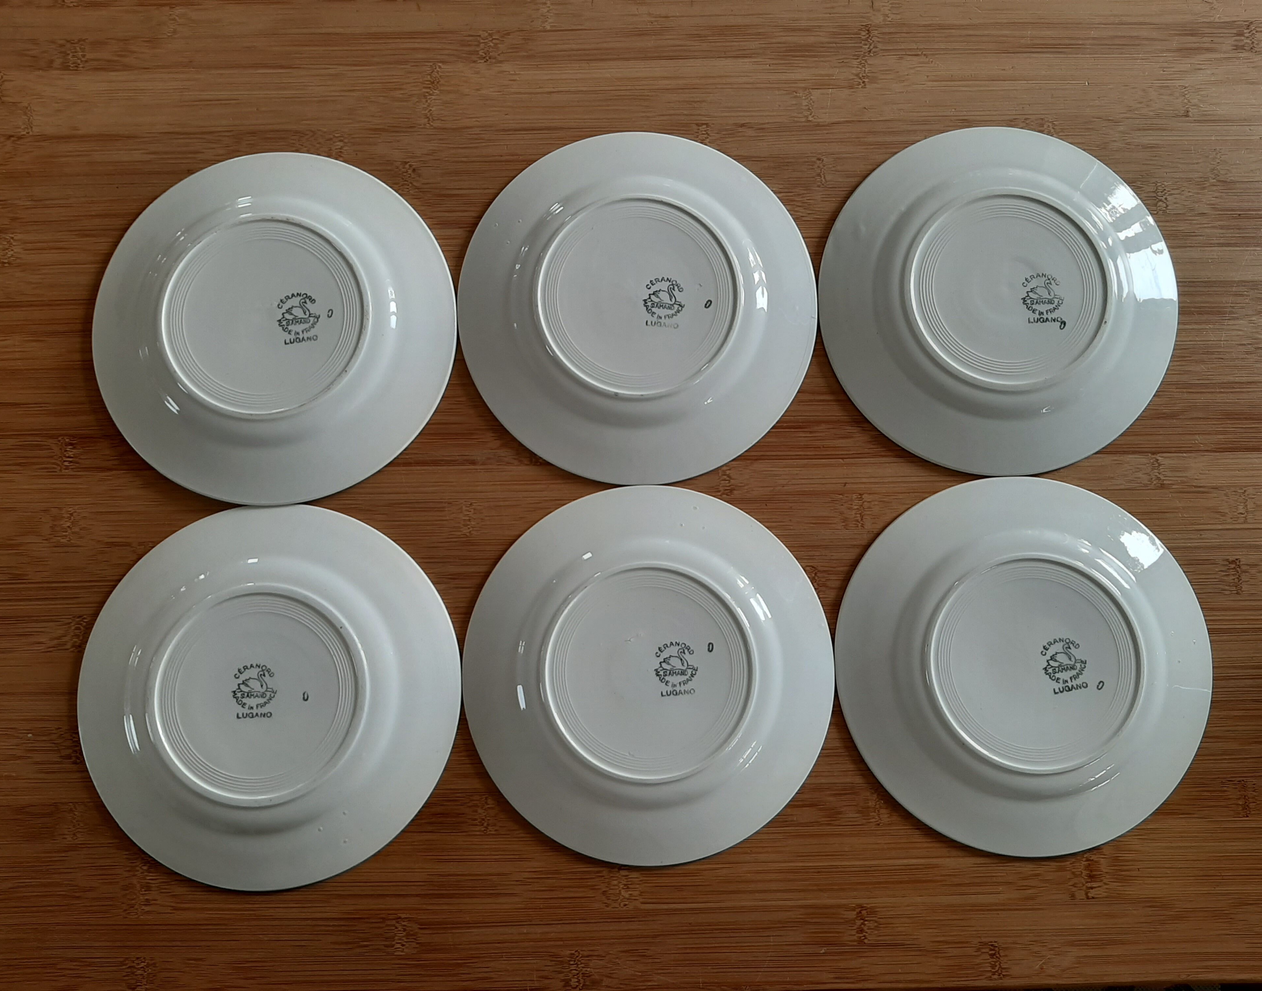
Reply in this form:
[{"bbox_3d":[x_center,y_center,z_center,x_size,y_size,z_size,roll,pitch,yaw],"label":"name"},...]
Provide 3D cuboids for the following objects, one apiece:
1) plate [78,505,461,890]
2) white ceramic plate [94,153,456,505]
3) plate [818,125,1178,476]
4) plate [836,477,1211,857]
[{"bbox_3d":[-0.190,0.103,0.516,0.200,0.019,0.200,0,83,0],"label":"plate"},{"bbox_3d":[-0.195,-0.094,0.538,0.200,0.019,0.200,0,83,0],"label":"white ceramic plate"},{"bbox_3d":[0.204,-0.110,0.542,0.200,0.019,0.200,0,83,0],"label":"plate"},{"bbox_3d":[0.209,0.088,0.520,0.200,0.019,0.200,0,83,0],"label":"plate"}]

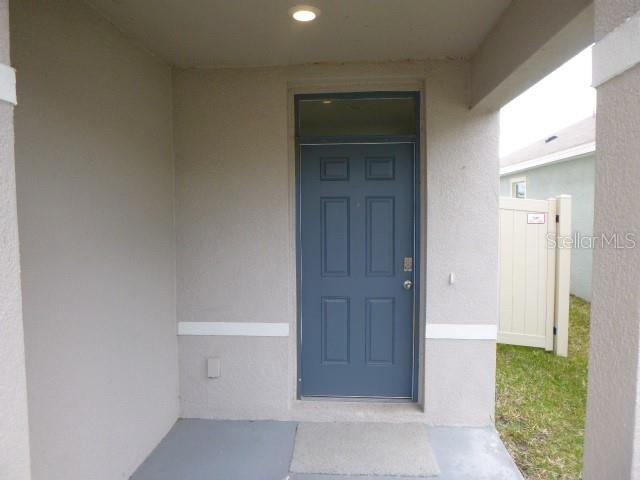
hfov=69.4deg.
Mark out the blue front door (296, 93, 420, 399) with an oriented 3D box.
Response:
[{"bbox_3d":[0.298,0.076,3.687,0.970,2.430,0.100,0,3,4],"label":"blue front door"}]

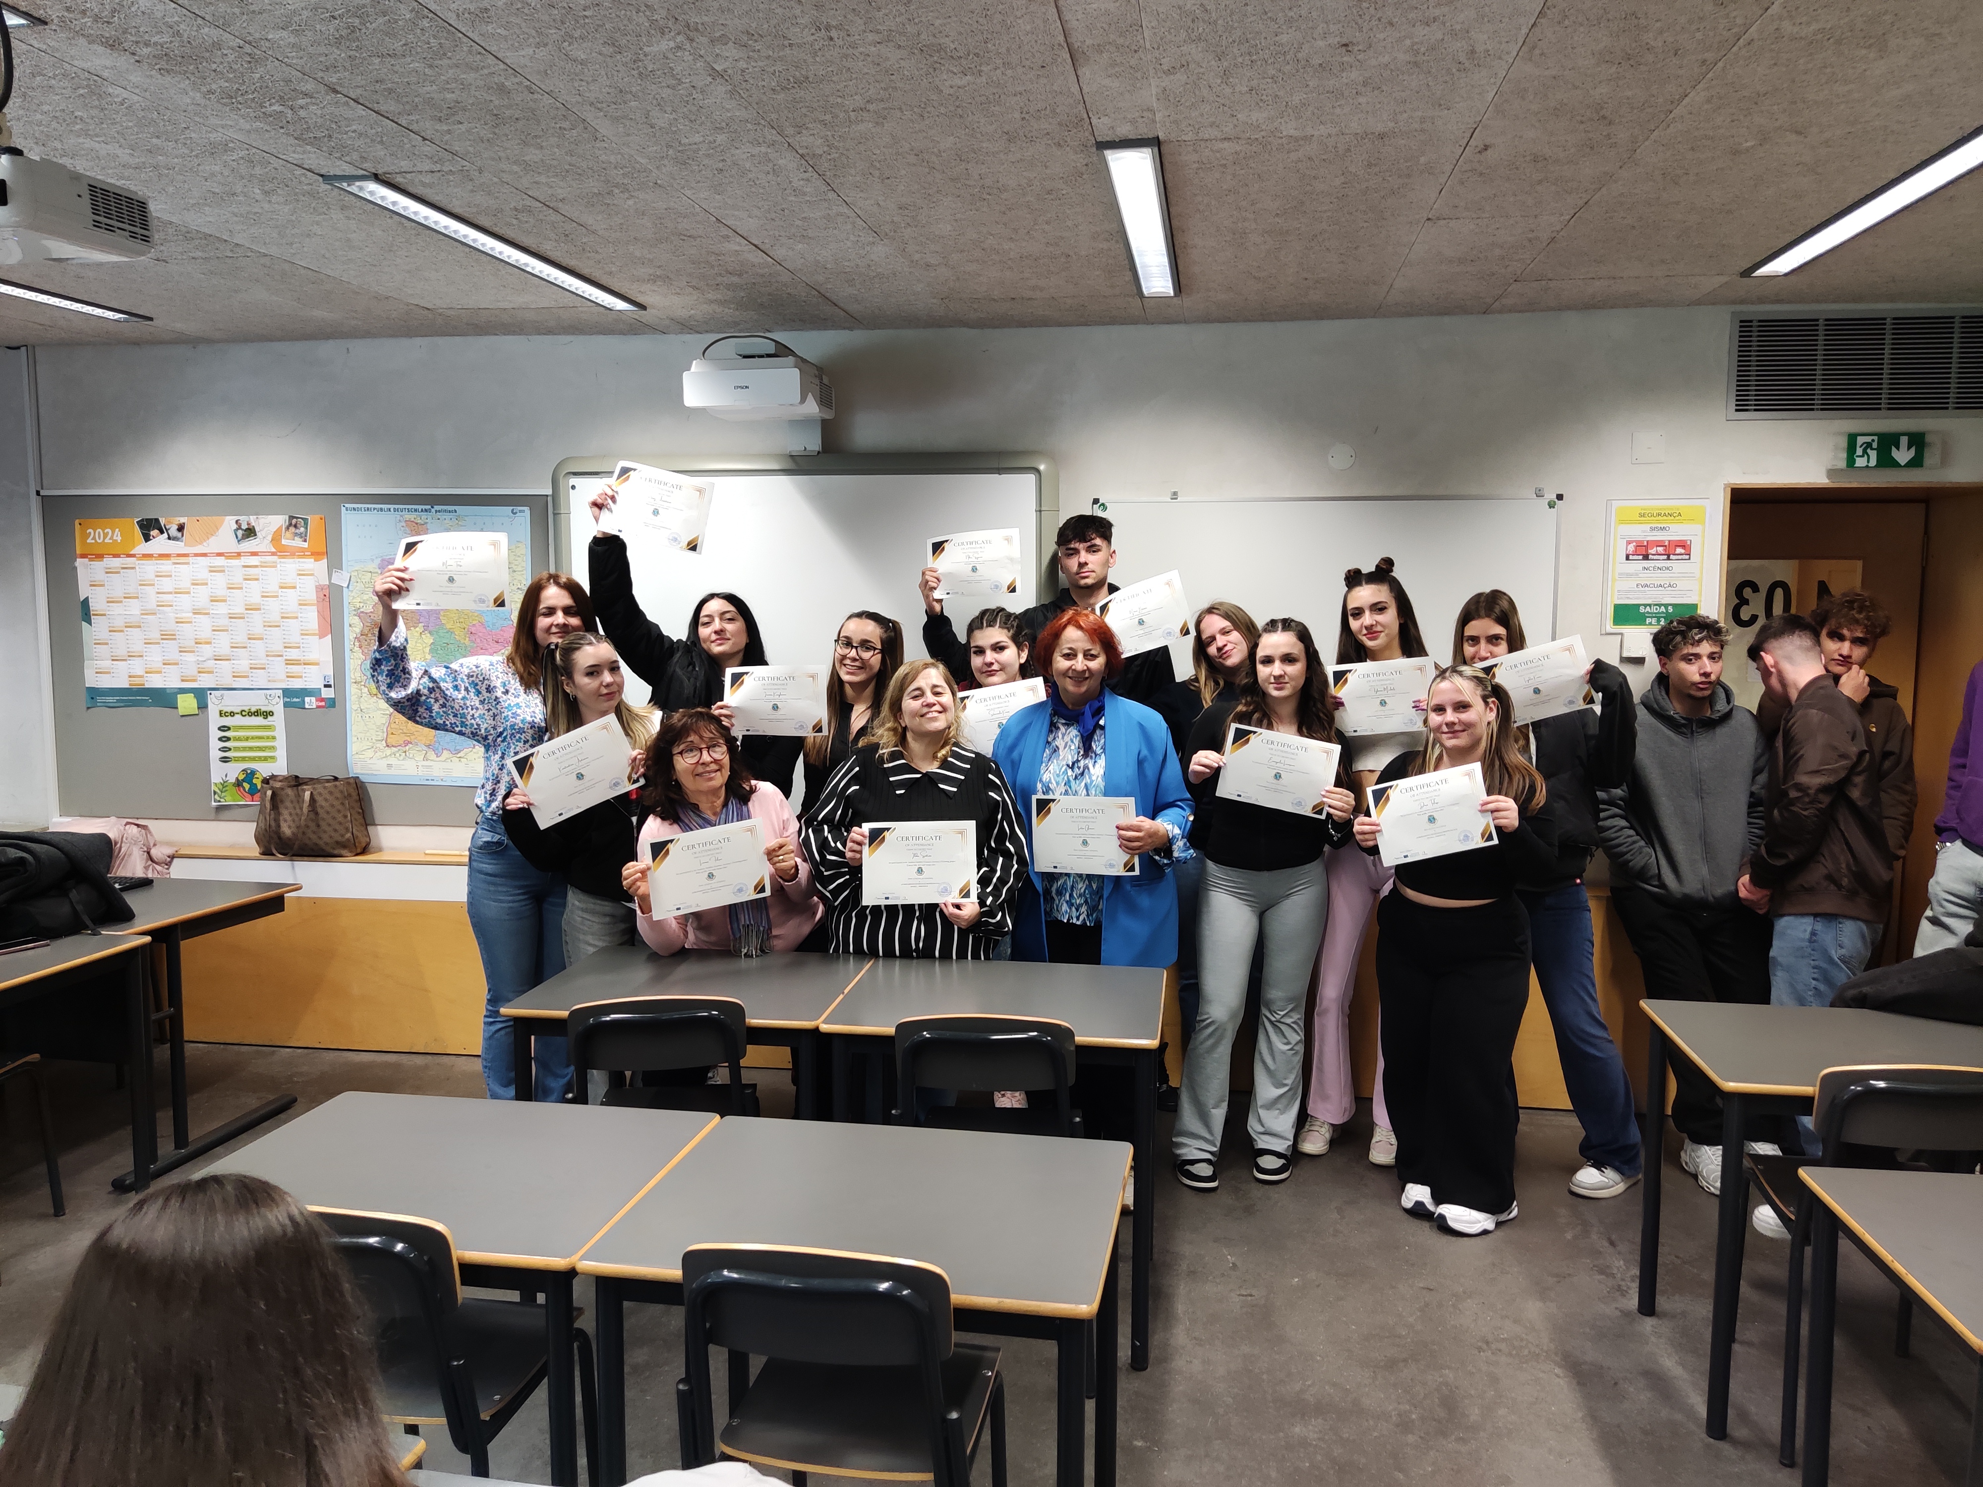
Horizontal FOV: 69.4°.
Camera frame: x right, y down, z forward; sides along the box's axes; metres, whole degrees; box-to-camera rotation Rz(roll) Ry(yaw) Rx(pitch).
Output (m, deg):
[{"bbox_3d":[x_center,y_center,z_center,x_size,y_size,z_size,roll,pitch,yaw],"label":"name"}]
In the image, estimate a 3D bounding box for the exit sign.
[{"bbox_3d":[2.783,-0.911,4.452,0.228,0.106,0.040,1,6,9],"label":"exit sign"}]

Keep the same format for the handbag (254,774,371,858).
[{"bbox_3d":[-2.458,0.263,5.203,0.400,0.300,0.170,1,5,8],"label":"handbag"}]

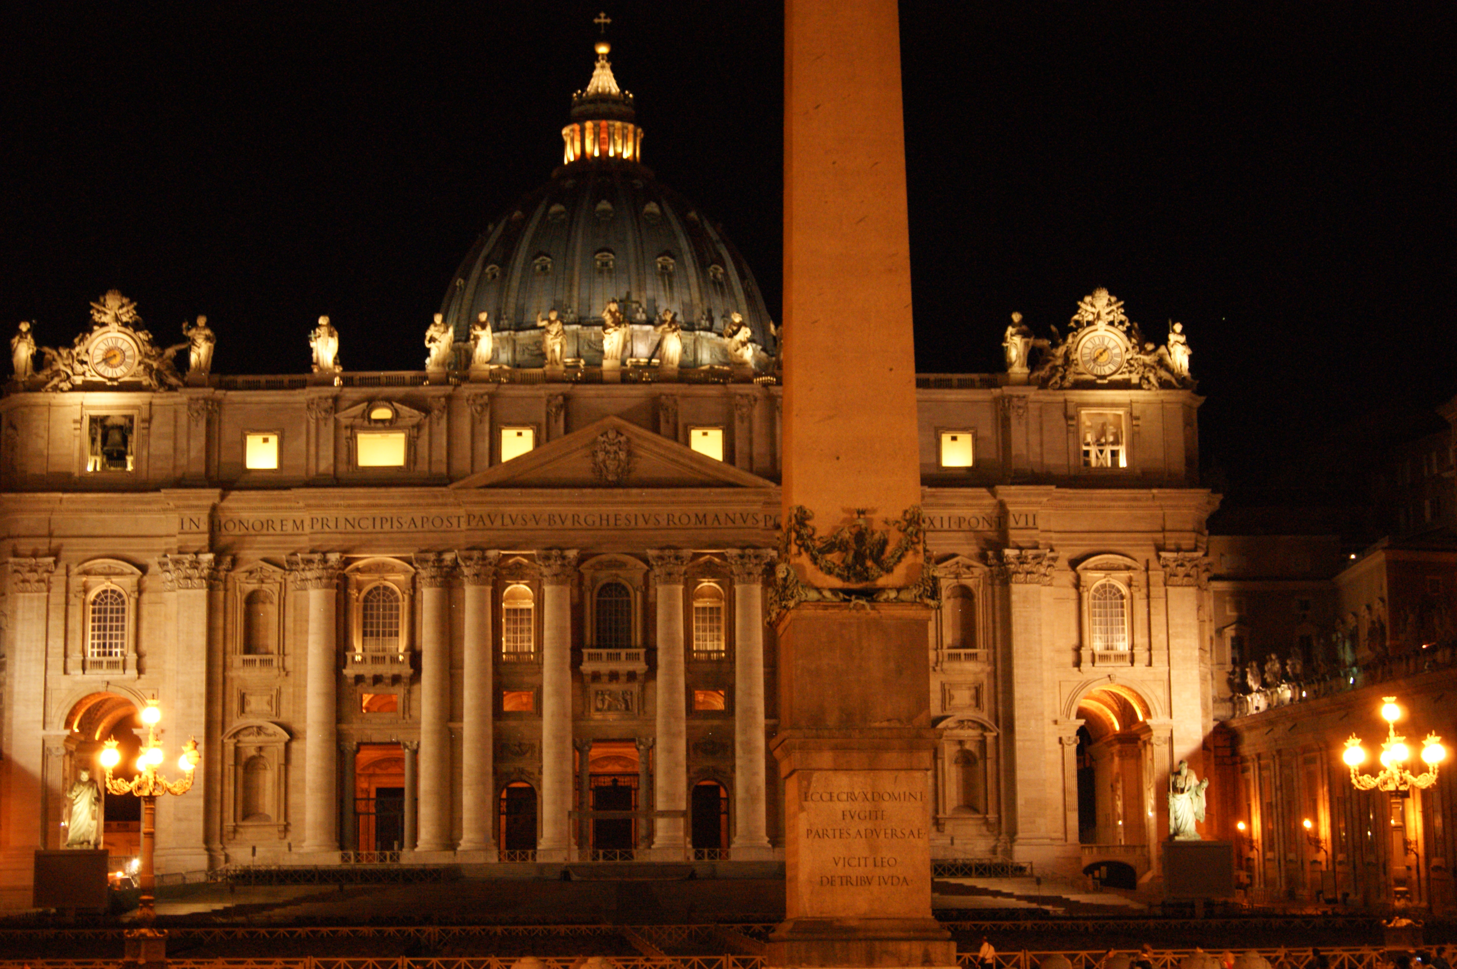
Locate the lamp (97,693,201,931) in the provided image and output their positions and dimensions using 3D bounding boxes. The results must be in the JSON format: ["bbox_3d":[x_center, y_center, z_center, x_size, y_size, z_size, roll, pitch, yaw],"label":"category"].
[{"bbox_3d":[-17.411,10.116,73.006,2.920,7.468,2.920,2,-10,-13],"label":"lamp"}]

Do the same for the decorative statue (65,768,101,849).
[{"bbox_3d":[-44.343,22.233,166.627,2.300,5.550,2.000,1,-10,-9],"label":"decorative statue"}]

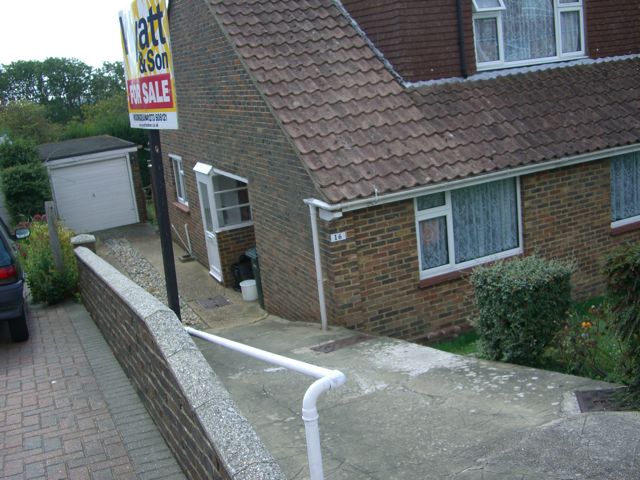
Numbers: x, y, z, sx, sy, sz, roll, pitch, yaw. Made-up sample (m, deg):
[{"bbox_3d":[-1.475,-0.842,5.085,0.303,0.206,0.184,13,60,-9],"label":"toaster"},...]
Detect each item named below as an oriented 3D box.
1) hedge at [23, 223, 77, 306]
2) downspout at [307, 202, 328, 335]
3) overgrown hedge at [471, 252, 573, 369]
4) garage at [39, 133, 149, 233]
[{"bbox_3d":[-3.227,0.256,8.350,0.580,0.840,0.700,-13,15,-22],"label":"hedge"},{"bbox_3d":[-0.013,0.367,8.910,0.080,1.685,0.080,-13,15,-22],"label":"downspout"},{"bbox_3d":[2.265,0.741,7.865,0.760,0.940,0.760,-13,15,-22],"label":"overgrown hedge"},{"bbox_3d":[-7.535,-1.846,22.376,2.650,2.350,5.500,-13,15,-22],"label":"garage"}]

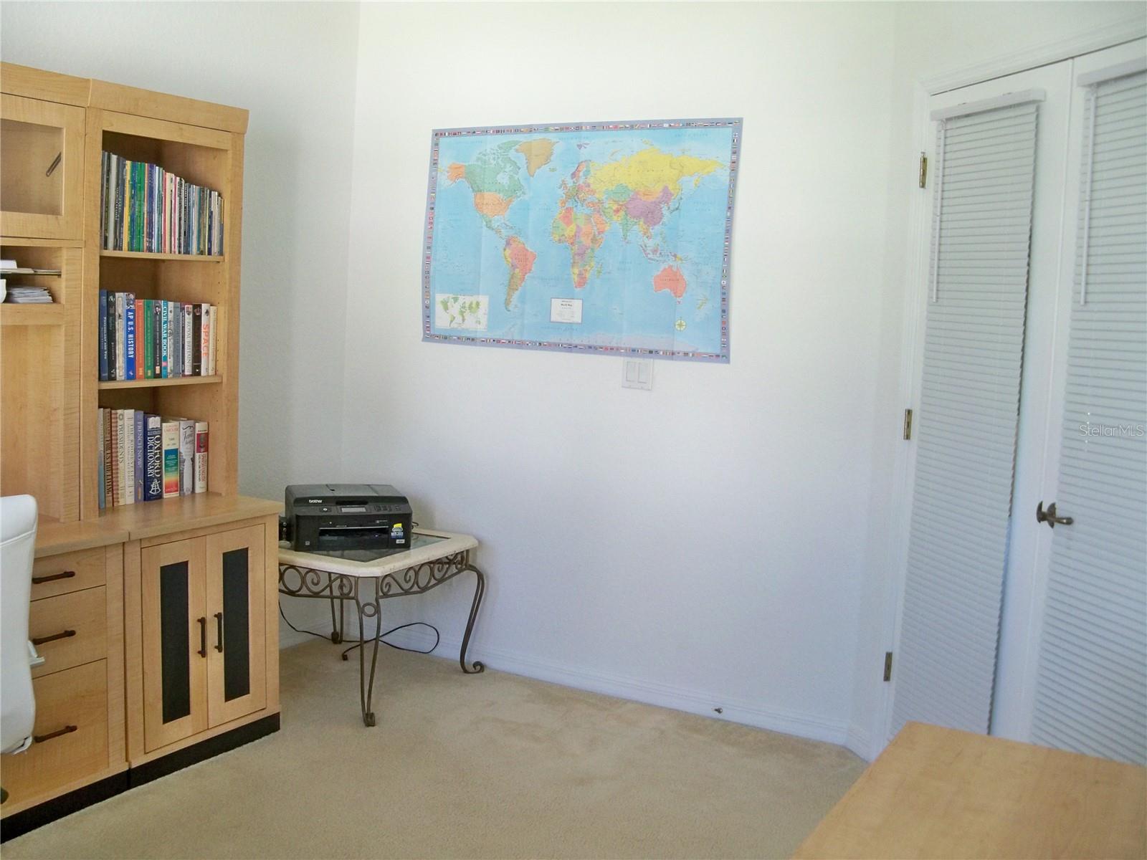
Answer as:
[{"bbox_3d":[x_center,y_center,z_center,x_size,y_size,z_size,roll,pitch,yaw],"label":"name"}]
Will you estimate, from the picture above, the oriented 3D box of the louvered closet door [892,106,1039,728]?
[{"bbox_3d":[1.048,0.050,3.101,0.050,1.860,0.530,1,6,-16],"label":"louvered closet door"}]

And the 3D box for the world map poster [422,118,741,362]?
[{"bbox_3d":[-0.012,-0.676,4.082,1.260,0.808,0.010,6,7,29],"label":"world map poster"}]

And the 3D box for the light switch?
[{"bbox_3d":[0.220,-0.196,3.991,0.116,0.116,0.010,6,7,29],"label":"light switch"}]

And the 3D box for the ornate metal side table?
[{"bbox_3d":[-0.789,0.644,4.174,0.720,0.535,0.720,6,7,29],"label":"ornate metal side table"}]

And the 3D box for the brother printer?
[{"bbox_3d":[-0.810,0.307,4.145,0.405,0.175,0.375,0,6,-19],"label":"brother printer"}]

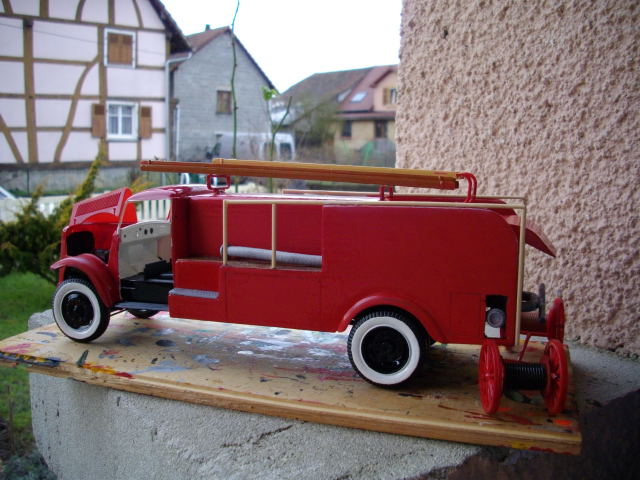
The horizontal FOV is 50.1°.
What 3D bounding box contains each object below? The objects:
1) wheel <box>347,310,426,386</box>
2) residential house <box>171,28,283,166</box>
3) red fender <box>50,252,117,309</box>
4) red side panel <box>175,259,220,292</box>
[{"bbox_3d":[0.063,0.102,0.645,0.075,0.075,0.021,4,9,22],"label":"wheel"},{"bbox_3d":[-7.813,-8.080,40.283,6.694,7.750,8.500,-6,10,-39],"label":"residential house"},{"bbox_3d":[-0.285,0.045,0.851,0.091,0.062,0.044,2,6,20],"label":"red fender"},{"bbox_3d":[-0.130,0.038,0.726,0.053,0.033,0.007,4,9,22],"label":"red side panel"}]

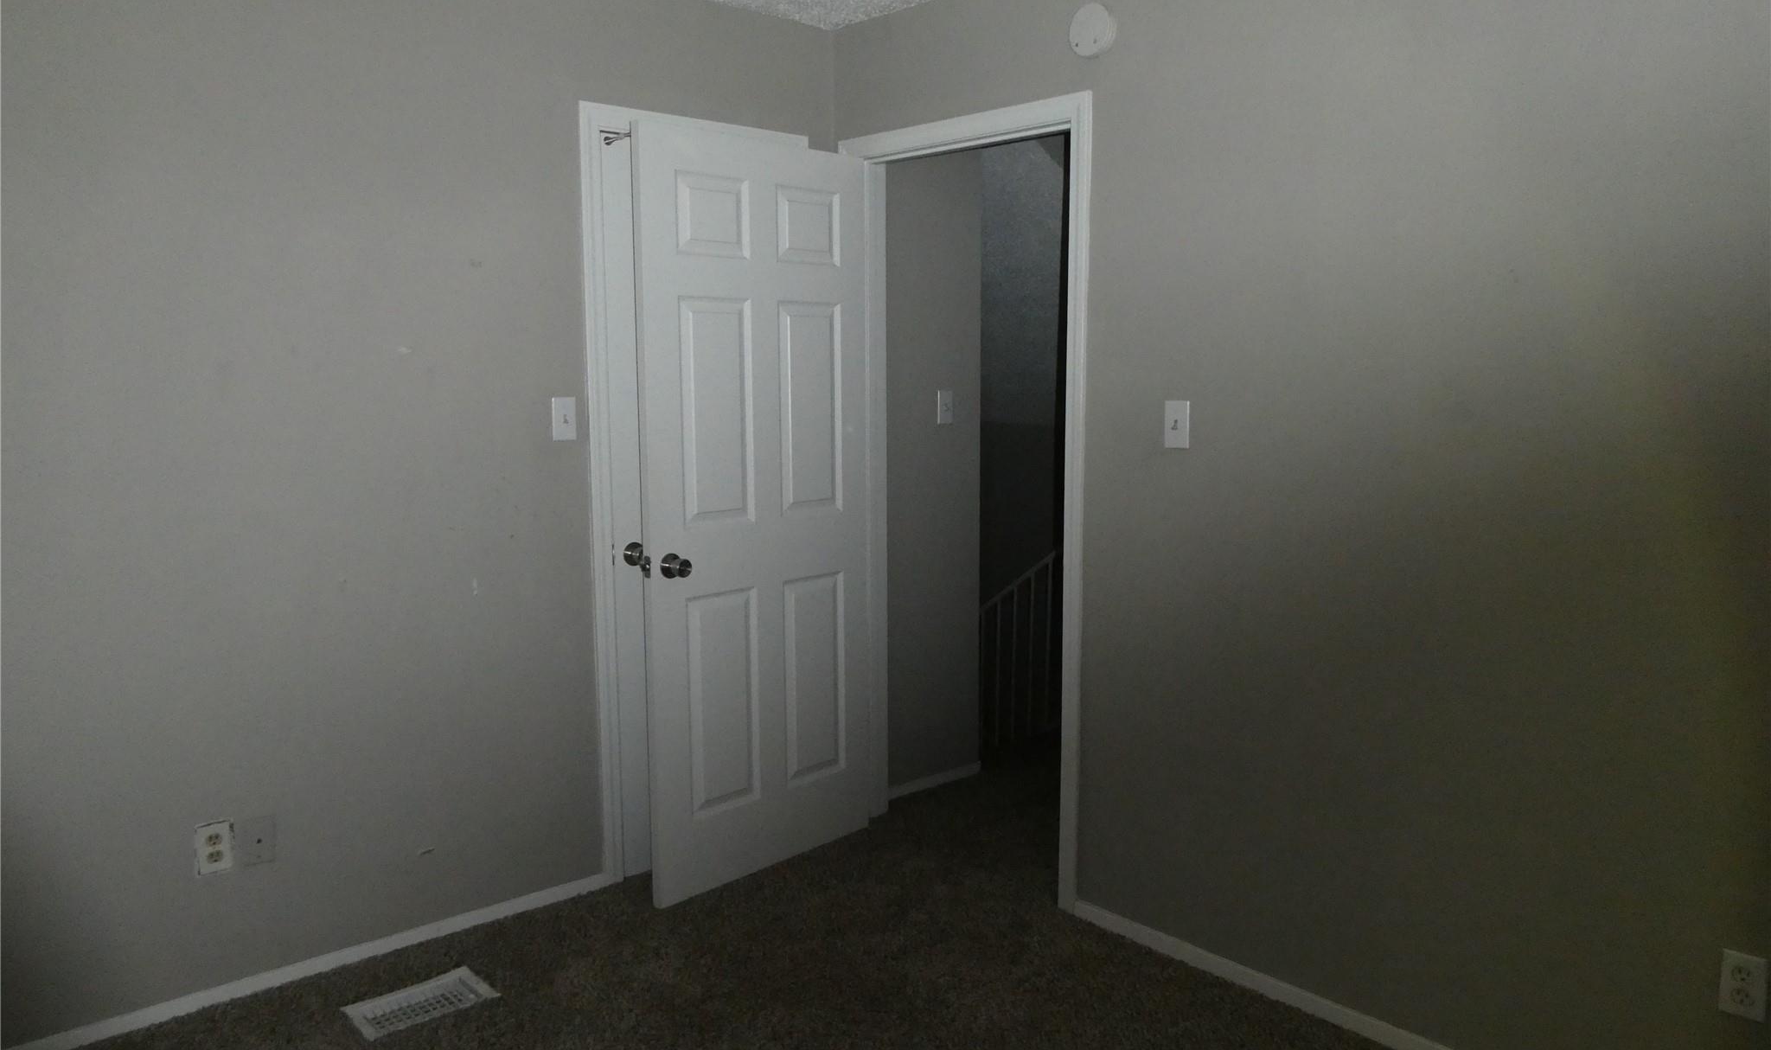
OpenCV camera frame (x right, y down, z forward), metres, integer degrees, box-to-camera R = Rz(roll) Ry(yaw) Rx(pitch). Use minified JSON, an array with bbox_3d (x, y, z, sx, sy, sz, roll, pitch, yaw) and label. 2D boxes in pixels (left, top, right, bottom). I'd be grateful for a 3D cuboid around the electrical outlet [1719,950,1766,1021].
[{"bbox_3d":[1.507,0.810,2.158,0.012,0.115,0.070,-7,10,-42],"label":"electrical outlet"}]

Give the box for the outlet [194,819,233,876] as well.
[{"bbox_3d":[-1.507,0.728,2.763,0.072,0.115,0.012,-7,10,-42],"label":"outlet"}]

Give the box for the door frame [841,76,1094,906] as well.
[{"bbox_3d":[0.217,-0.068,3.547,0.130,2.122,0.974,-7,10,-42],"label":"door frame"}]

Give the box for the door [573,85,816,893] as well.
[{"bbox_3d":[-0.520,-0.074,3.583,0.758,2.125,0.060,-7,10,-42],"label":"door"}]

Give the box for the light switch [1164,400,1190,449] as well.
[{"bbox_3d":[0.694,-0.238,2.924,0.012,0.114,0.070,-7,10,-42],"label":"light switch"}]

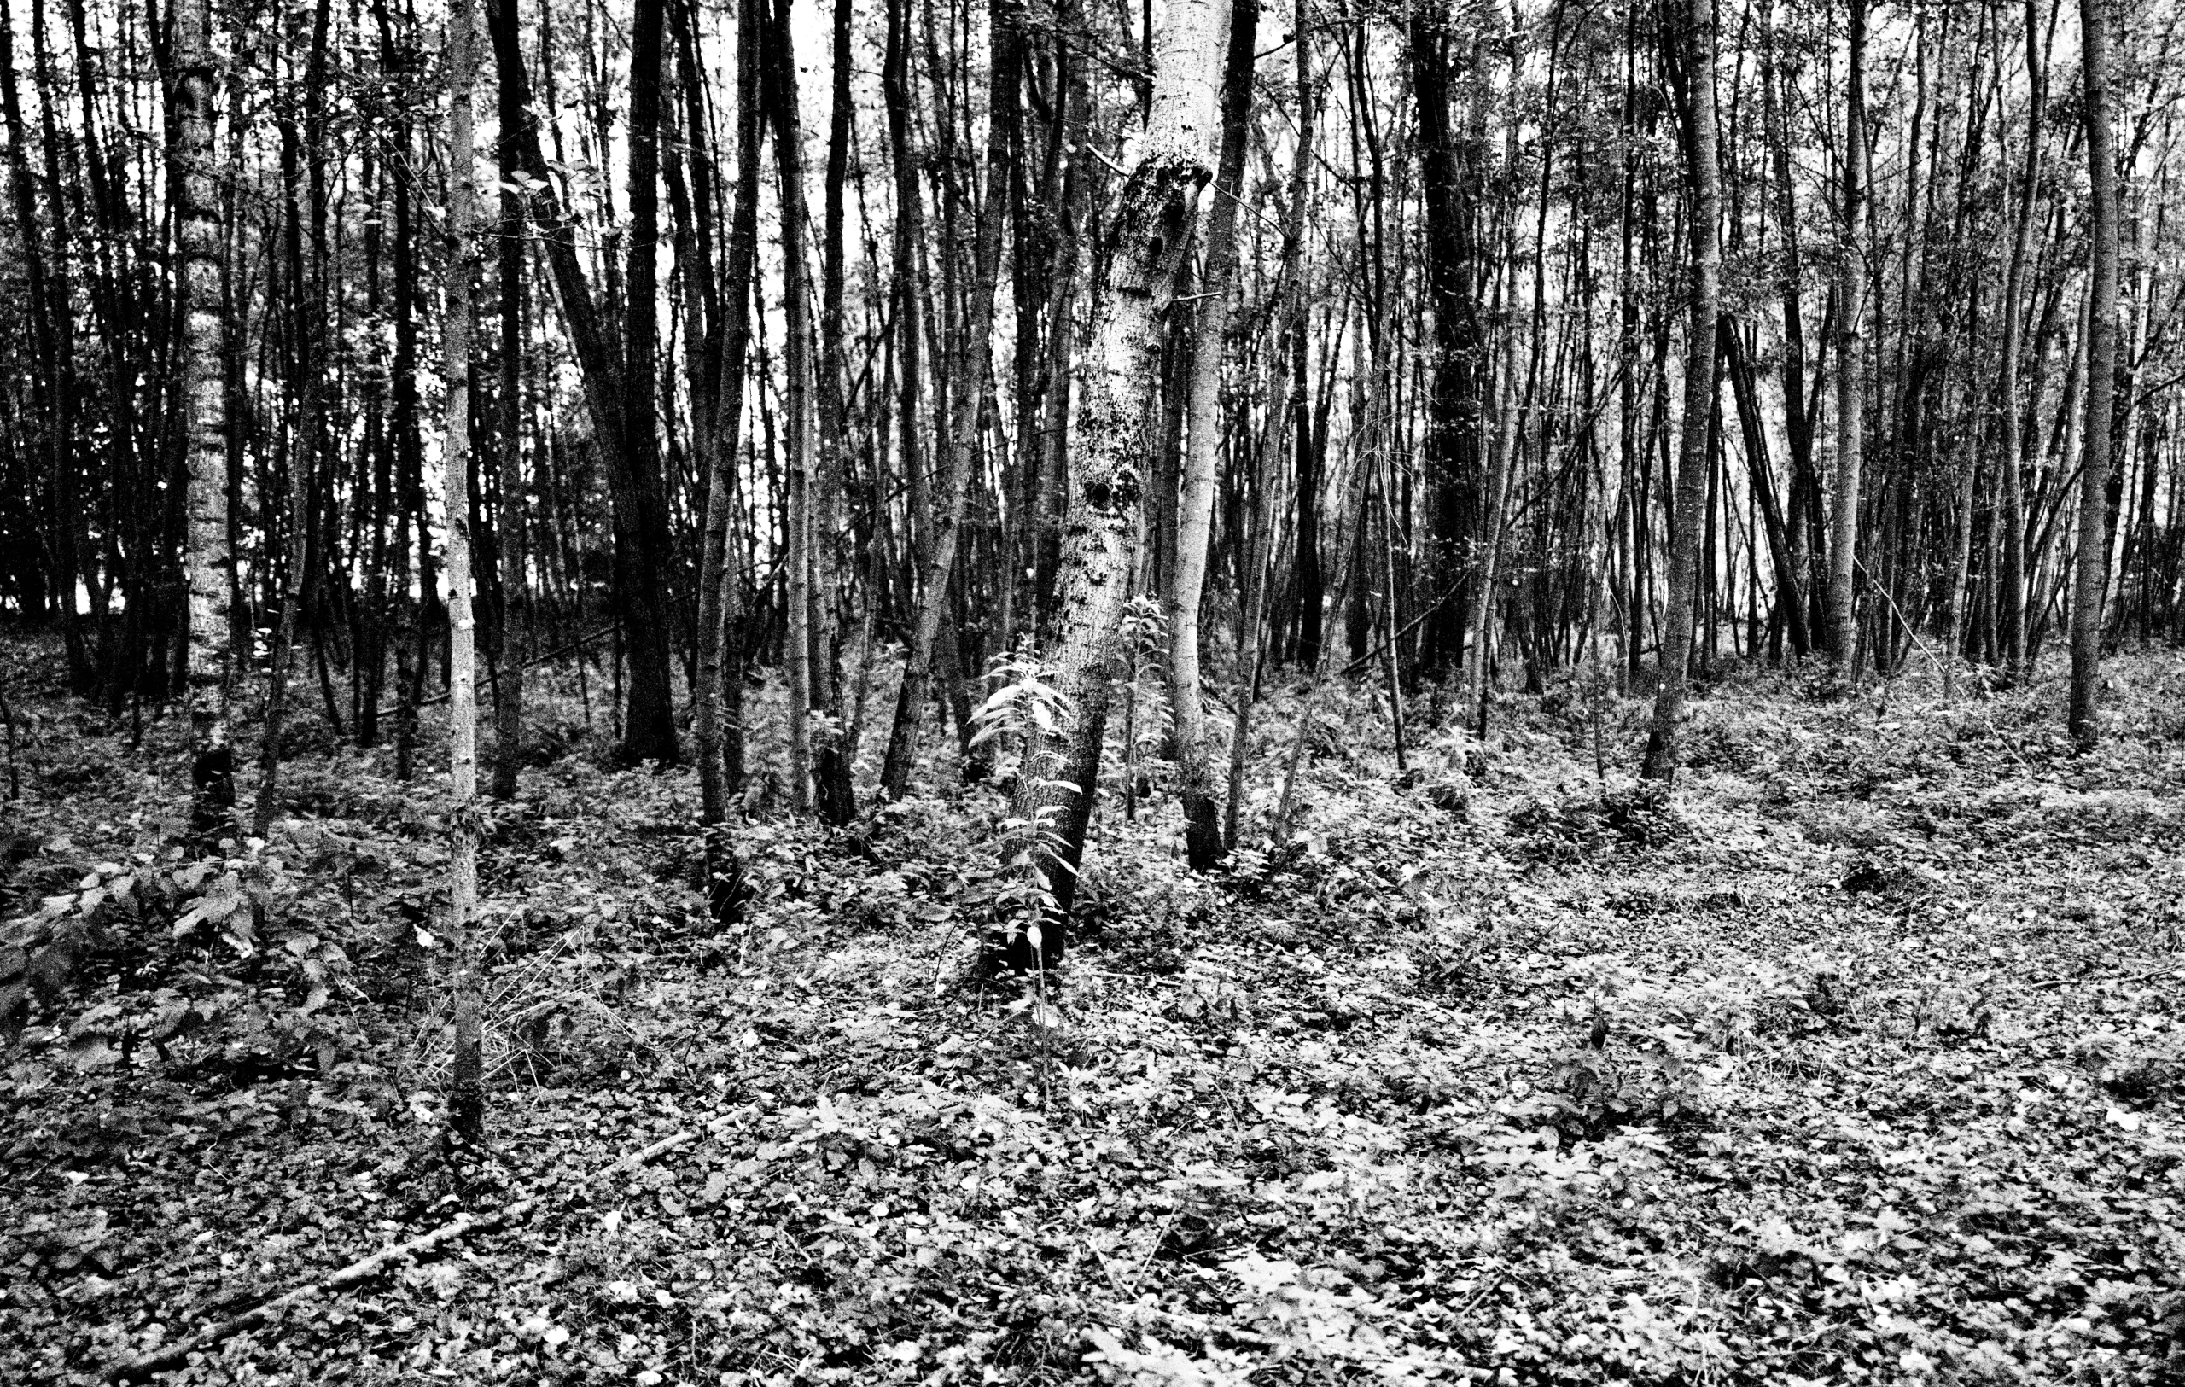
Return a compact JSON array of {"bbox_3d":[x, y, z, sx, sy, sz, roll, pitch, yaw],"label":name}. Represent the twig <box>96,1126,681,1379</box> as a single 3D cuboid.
[{"bbox_3d":[-1.464,1.238,3.918,0.055,0.050,1.647,2,4,27],"label":"twig"}]

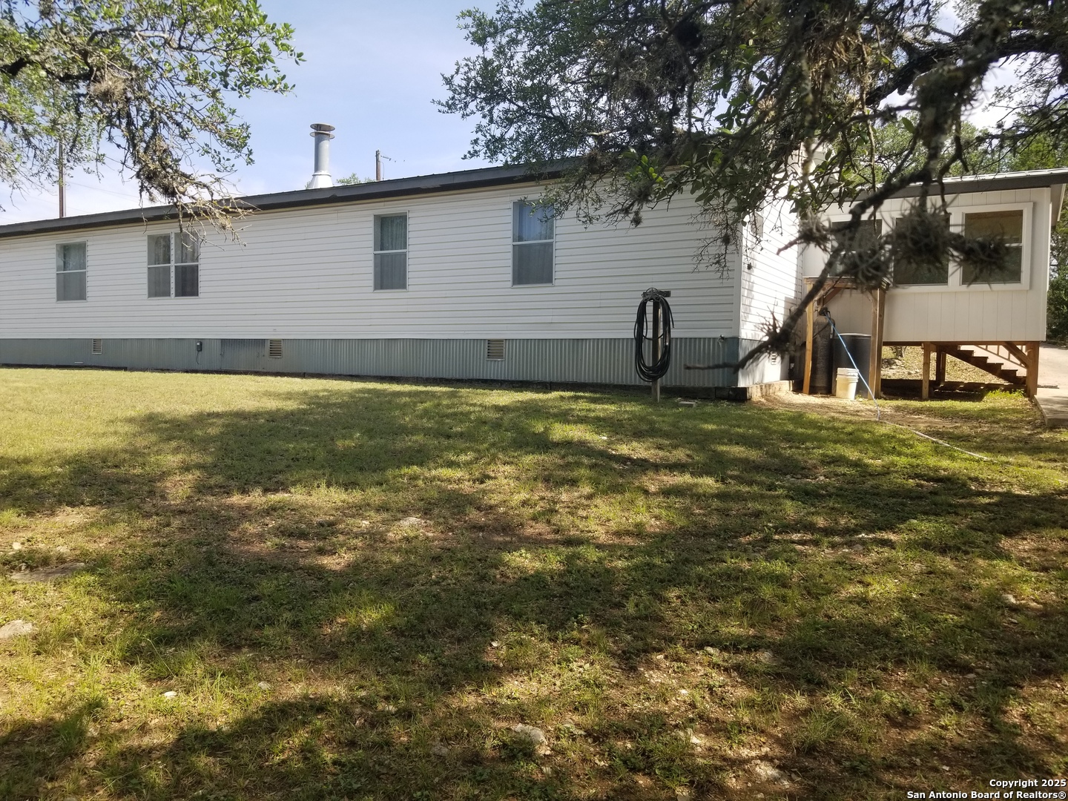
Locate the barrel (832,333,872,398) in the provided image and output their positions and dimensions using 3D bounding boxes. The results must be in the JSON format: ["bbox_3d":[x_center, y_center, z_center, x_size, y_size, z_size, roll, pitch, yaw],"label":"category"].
[{"bbox_3d":[4.845,-0.527,12.200,0.600,0.980,0.600,3,3,29],"label":"barrel"}]

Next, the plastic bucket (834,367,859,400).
[{"bbox_3d":[4.589,-0.242,11.750,0.320,0.456,0.320,3,3,29],"label":"plastic bucket"}]

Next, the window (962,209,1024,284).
[{"bbox_3d":[7.572,-2.519,13.277,0.872,1.212,0.090,2,3,28],"label":"window"}]

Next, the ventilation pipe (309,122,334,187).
[{"bbox_3d":[-4.283,-4.920,16.200,0.500,1.305,0.500,3,3,29],"label":"ventilation pipe"}]

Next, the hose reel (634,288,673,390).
[{"bbox_3d":[1.634,-0.849,10.950,0.510,1.369,0.240,3,3,29],"label":"hose reel"}]

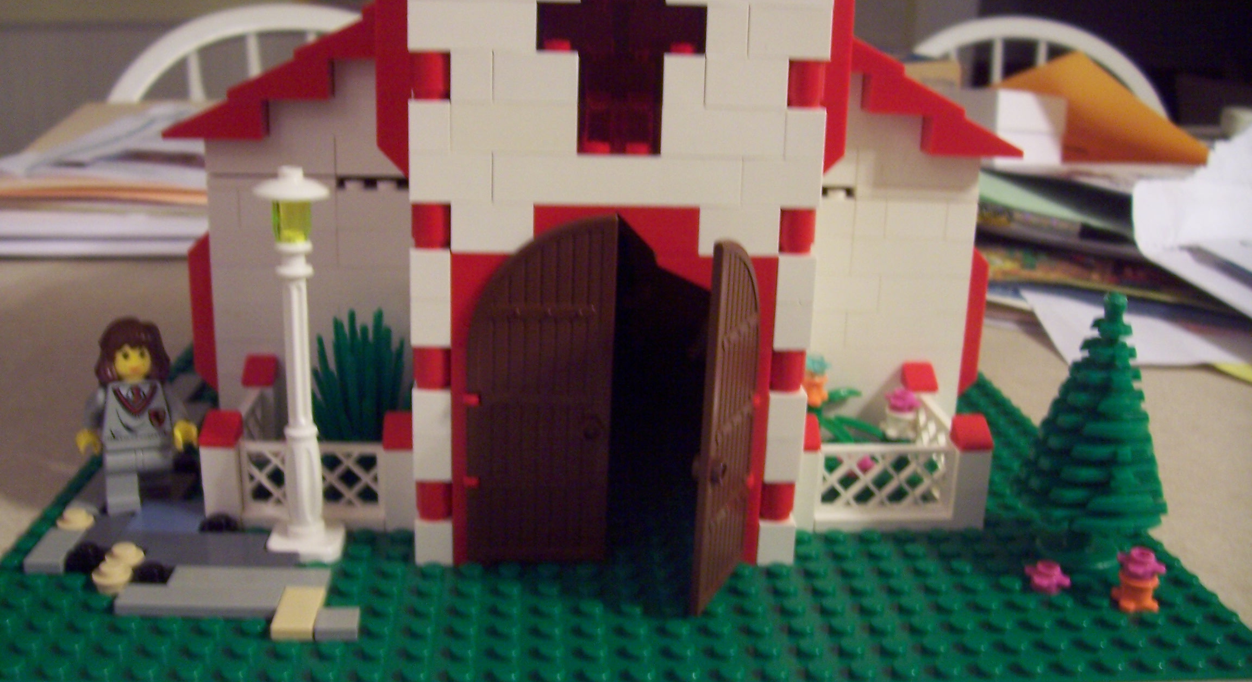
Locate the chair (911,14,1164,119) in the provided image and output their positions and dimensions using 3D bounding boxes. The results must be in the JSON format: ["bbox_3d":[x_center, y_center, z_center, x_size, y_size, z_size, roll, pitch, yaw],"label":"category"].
[{"bbox_3d":[0.445,0.118,1.302,0.450,0.880,0.500,1,16,-4],"label":"chair"}]

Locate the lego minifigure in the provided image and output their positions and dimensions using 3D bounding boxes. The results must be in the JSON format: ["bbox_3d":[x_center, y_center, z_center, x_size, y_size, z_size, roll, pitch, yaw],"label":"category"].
[{"bbox_3d":[-0.106,0.016,0.270,0.025,0.043,0.015,-3,17,-16],"label":"lego minifigure"}]

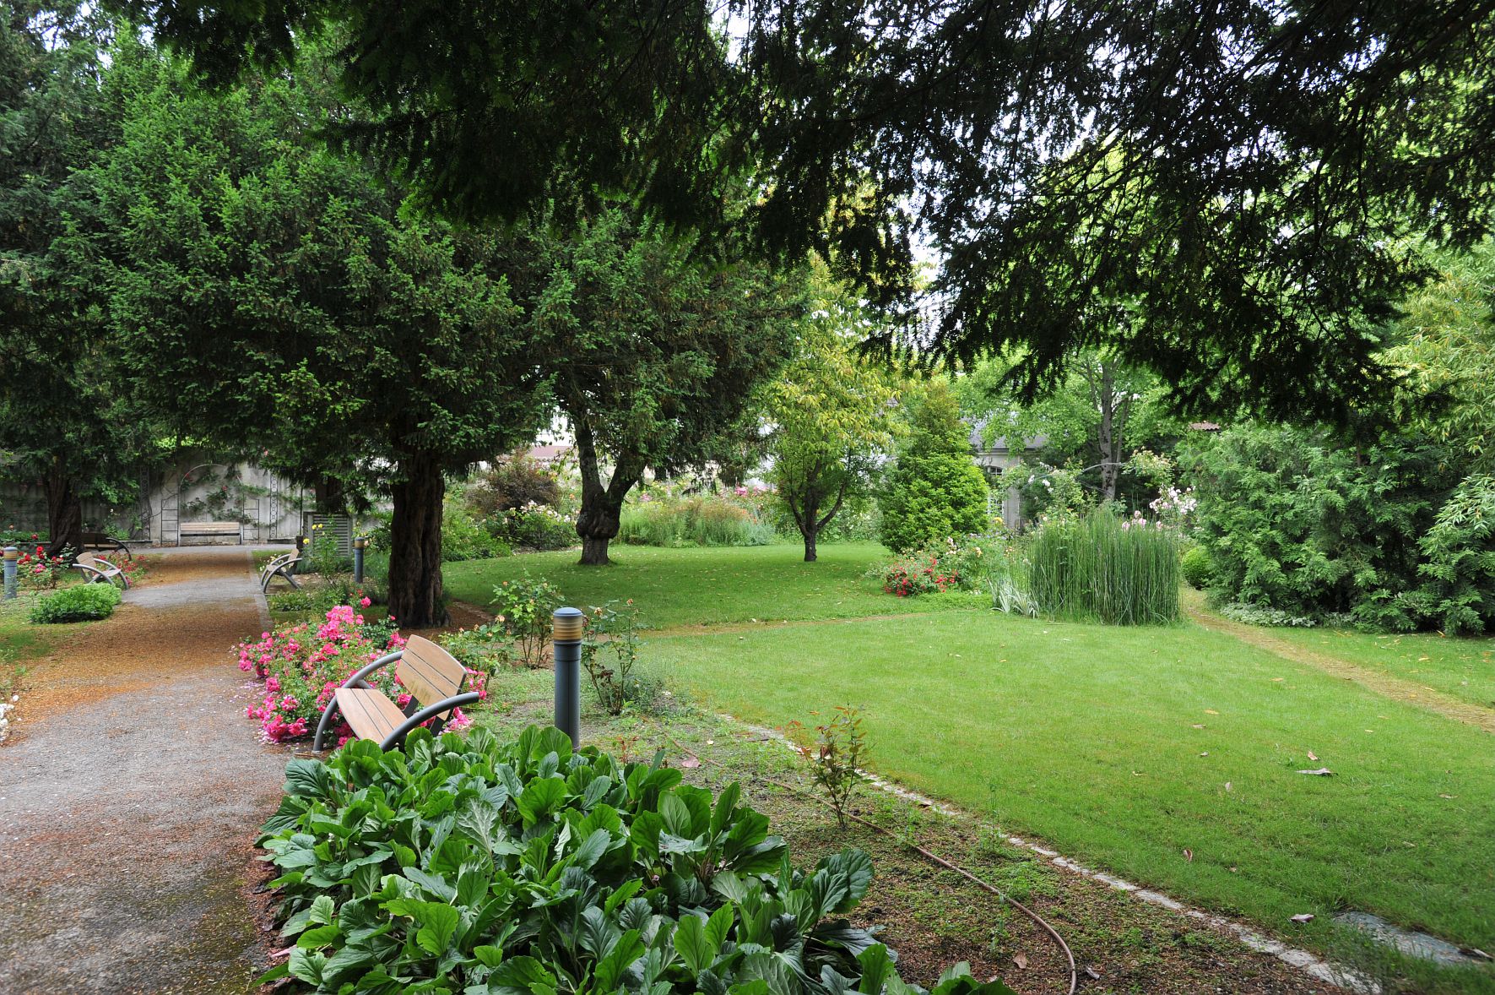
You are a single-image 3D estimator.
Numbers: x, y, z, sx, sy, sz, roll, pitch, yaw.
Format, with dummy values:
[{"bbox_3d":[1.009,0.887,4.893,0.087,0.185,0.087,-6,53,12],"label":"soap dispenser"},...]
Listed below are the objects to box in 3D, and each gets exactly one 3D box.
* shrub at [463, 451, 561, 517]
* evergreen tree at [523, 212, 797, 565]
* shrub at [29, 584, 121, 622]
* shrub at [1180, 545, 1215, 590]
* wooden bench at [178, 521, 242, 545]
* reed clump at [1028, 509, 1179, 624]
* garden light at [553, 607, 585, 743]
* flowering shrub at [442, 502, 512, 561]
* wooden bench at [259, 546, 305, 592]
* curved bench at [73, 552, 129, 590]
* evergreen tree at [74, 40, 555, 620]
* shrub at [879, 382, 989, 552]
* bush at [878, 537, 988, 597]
[{"bbox_3d":[-8.764,0.076,34.015,3.500,3.300,3.200,0,-1,0],"label":"shrub"},{"bbox_3d":[-2.383,-3.125,25.045,7.500,9.900,7.300,0,-1,0],"label":"evergreen tree"},{"bbox_3d":[-10.198,1.555,13.902,1.080,0.480,1.300,0,-1,-29],"label":"shrub"},{"bbox_3d":[9.194,1.407,18.504,0.760,0.860,0.760,0,-1,0],"label":"shrub"},{"bbox_3d":[-18.399,1.237,31.304,1.850,0.790,0.700,0,-1,-29],"label":"wooden bench"},{"bbox_3d":[5.400,1.000,13.850,2.250,1.620,1.700,0,-1,0],"label":"reed clump"},{"bbox_3d":[-1.210,1.235,6.170,0.195,1.000,0.195,0,-1,0],"label":"garden light"},{"bbox_3d":[-8.250,1.020,27.500,2.300,1.750,1.900,0,-1,0],"label":"flowering shrub"},{"bbox_3d":[-9.450,1.470,18.500,0.750,0.800,1.700,0,-1,-29],"label":"wooden bench"},{"bbox_3d":[-12.180,1.430,17.234,0.700,0.790,1.850,0,-1,-29],"label":"curved bench"},{"bbox_3d":[-6.300,-2.400,13.400,6.700,8.400,6.300,0,-1,0],"label":"evergreen tree"},{"bbox_3d":[5.820,-0.850,28.300,3.400,5.500,3.400,0,-1,0],"label":"shrub"},{"bbox_3d":[3.650,1.307,18.005,2.100,1.050,1.600,0,-1,0],"label":"bush"}]

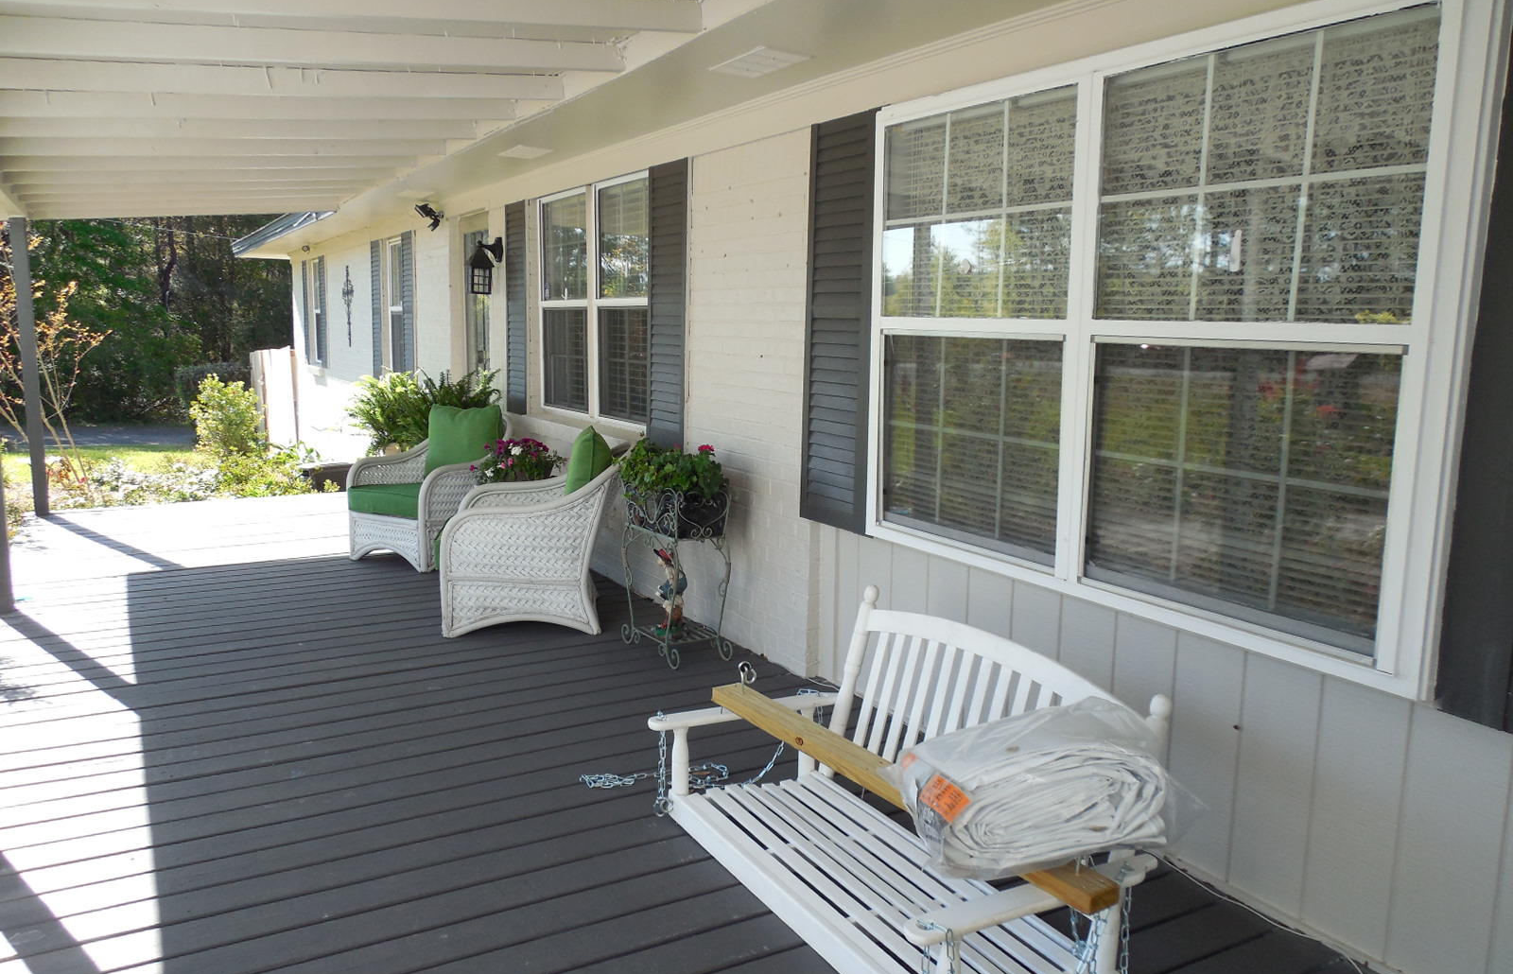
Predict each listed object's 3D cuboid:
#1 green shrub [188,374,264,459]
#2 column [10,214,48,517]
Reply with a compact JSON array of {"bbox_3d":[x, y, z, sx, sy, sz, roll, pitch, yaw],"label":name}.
[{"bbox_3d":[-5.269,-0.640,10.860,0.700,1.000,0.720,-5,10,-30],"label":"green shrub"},{"bbox_3d":[-4.951,-0.795,7.446,0.095,2.000,0.095,-4,10,-30],"label":"column"}]

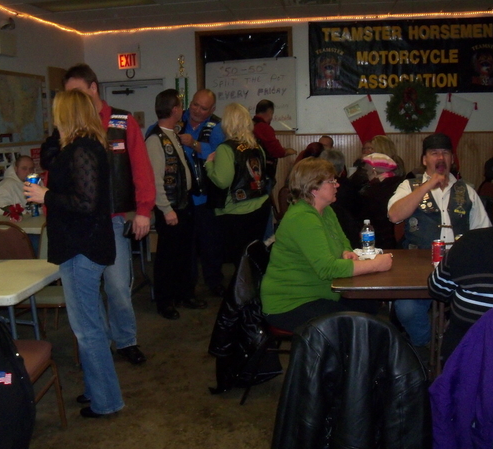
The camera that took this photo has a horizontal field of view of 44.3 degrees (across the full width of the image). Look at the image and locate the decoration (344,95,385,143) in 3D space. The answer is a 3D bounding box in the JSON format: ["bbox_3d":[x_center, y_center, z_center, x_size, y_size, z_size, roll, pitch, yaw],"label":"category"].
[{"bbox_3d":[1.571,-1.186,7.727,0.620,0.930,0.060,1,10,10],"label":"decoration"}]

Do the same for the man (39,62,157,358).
[{"bbox_3d":[-0.865,-0.055,3.823,0.620,1.830,0.420,1,10,11],"label":"man"}]

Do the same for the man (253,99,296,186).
[{"bbox_3d":[0.296,-0.561,6.900,0.550,1.730,0.500,-7,12,-30],"label":"man"}]

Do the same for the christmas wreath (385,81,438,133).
[{"bbox_3d":[2.082,-1.489,7.640,0.630,0.630,0.140,0,10,6],"label":"christmas wreath"}]

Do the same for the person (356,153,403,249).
[{"bbox_3d":[0.930,0.052,4.831,0.520,1.240,0.720,-6,11,-29],"label":"person"}]

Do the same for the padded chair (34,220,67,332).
[{"bbox_3d":[-1.248,0.423,4.010,0.460,0.870,0.620,0,10,8],"label":"padded chair"}]

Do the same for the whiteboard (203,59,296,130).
[{"bbox_3d":[0.060,-1.688,7.962,1.200,0.910,0.030,-1,10,8],"label":"whiteboard"}]

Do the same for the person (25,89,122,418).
[{"bbox_3d":[-0.894,0.173,3.130,0.500,1.670,0.430,4,11,27],"label":"person"}]

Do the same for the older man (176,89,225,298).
[{"bbox_3d":[-0.366,-0.279,5.295,0.600,1.770,0.420,2,10,17],"label":"older man"}]

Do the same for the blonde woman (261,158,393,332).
[{"bbox_3d":[0.435,0.313,3.108,0.760,1.301,0.560,1,10,9],"label":"blonde woman"}]

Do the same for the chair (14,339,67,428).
[{"bbox_3d":[-1.147,0.659,2.696,0.460,0.870,0.620,-1,10,0],"label":"chair"}]

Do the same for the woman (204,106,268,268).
[{"bbox_3d":[-0.076,-0.162,4.960,0.520,1.640,0.420,-7,12,-34],"label":"woman"}]

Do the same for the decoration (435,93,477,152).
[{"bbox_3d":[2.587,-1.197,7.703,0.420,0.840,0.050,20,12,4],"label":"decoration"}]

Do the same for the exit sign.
[{"bbox_3d":[-1.547,-2.143,7.936,0.280,0.200,0.080,0,10,6],"label":"exit sign"}]

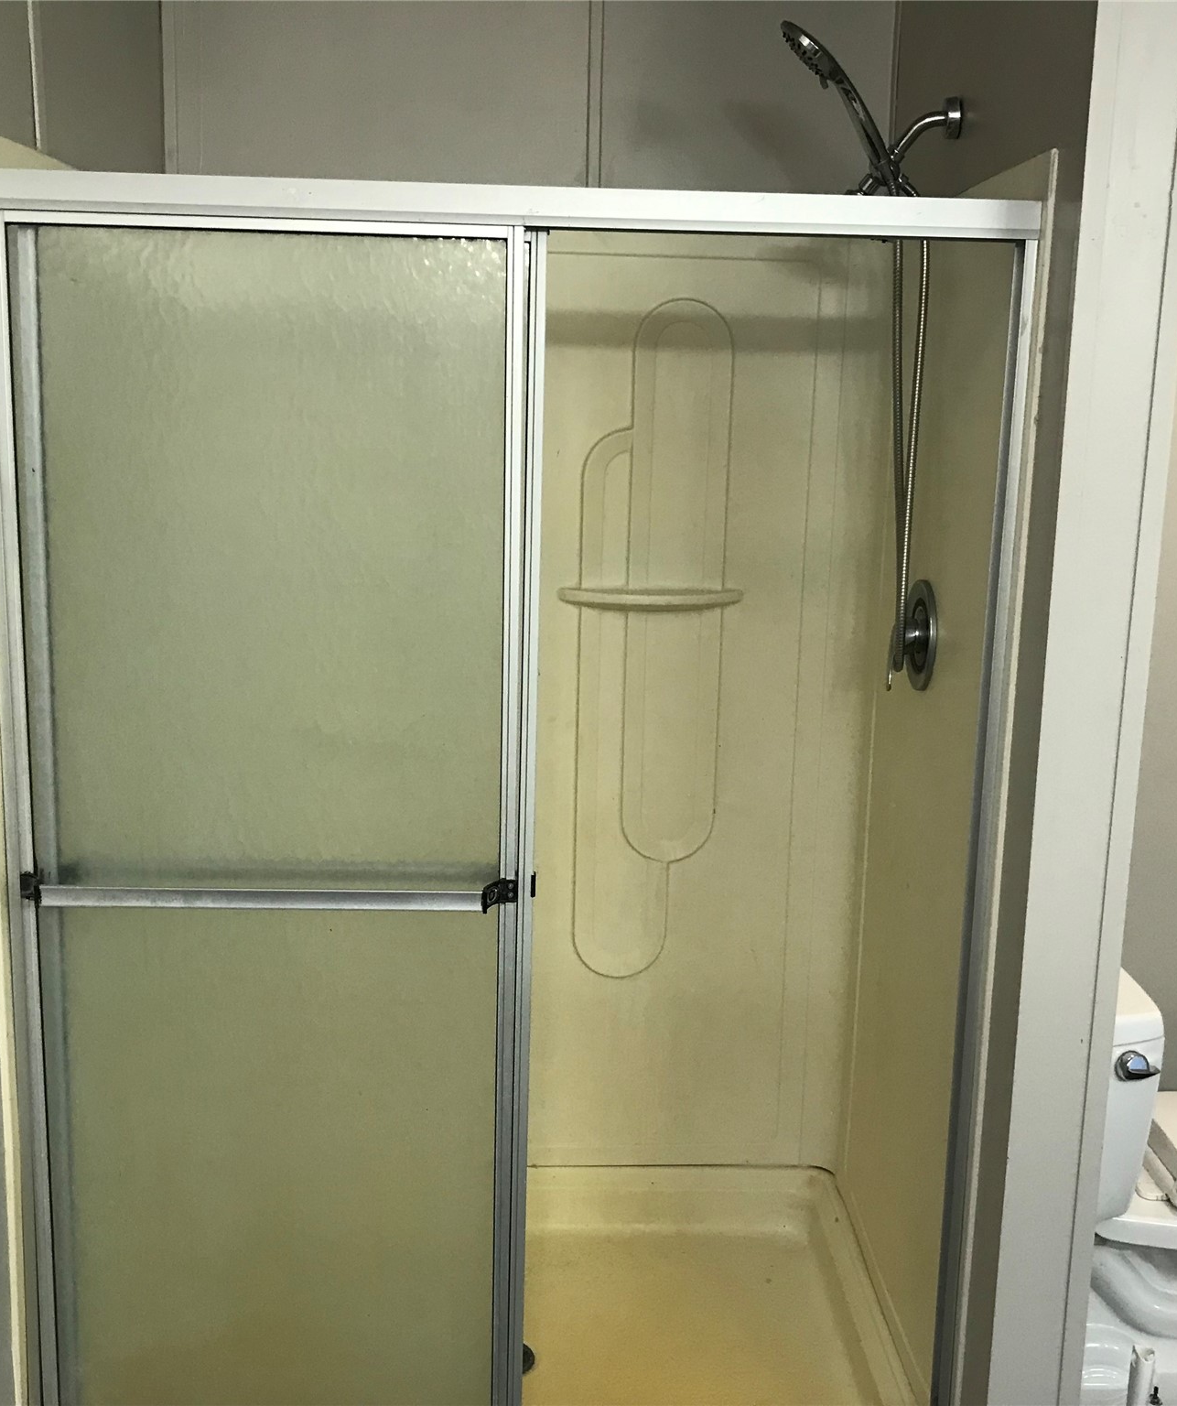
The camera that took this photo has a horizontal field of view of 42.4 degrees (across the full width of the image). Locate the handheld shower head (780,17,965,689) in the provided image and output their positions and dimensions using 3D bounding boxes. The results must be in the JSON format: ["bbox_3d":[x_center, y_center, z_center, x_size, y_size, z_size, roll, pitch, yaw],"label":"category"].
[{"bbox_3d":[0.375,-0.467,2.117,0.261,0.900,0.136,1,11,-2],"label":"handheld shower head"}]

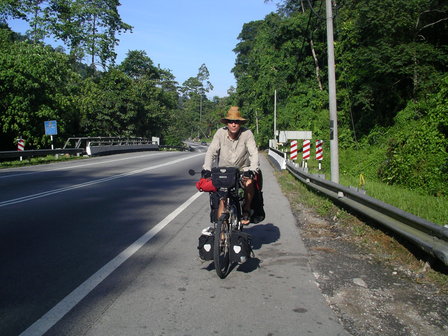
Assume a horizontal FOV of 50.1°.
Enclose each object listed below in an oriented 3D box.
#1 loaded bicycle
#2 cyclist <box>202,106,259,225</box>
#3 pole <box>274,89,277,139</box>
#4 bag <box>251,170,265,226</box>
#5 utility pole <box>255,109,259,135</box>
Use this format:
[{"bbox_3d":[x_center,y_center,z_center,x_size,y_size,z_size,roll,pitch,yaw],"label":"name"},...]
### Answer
[{"bbox_3d":[0.045,0.530,5.390,0.700,1.130,1.800,0,3,10],"label":"loaded bicycle"},{"bbox_3d":[0.085,0.080,5.630,0.640,1.580,0.820,0,3,10],"label":"cyclist"},{"bbox_3d":[6.990,-6.290,65.000,0.260,9.000,0.260,-1,3,0],"label":"pole"},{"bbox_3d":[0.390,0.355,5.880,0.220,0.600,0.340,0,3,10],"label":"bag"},{"bbox_3d":[6.650,-7.700,98.000,0.250,8.500,0.250,-1,3,0],"label":"utility pole"}]

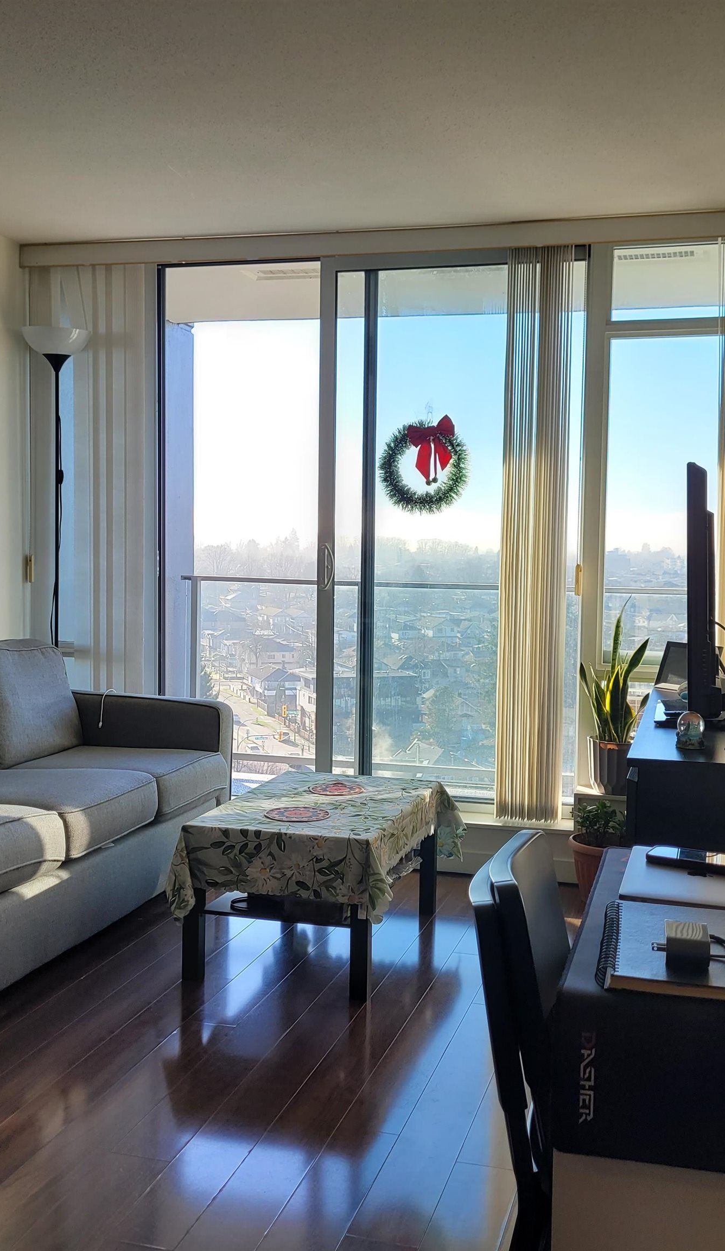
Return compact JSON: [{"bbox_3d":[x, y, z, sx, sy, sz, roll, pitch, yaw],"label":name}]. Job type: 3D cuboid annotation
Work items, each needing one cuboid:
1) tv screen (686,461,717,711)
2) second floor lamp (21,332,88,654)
[{"bbox_3d":[1.019,-0.121,3.681,0.080,0.650,1.100,2,4,16],"label":"tv screen"},{"bbox_3d":[-1.261,-0.250,5.146,0.300,1.920,0.300,2,4,16],"label":"second floor lamp"}]

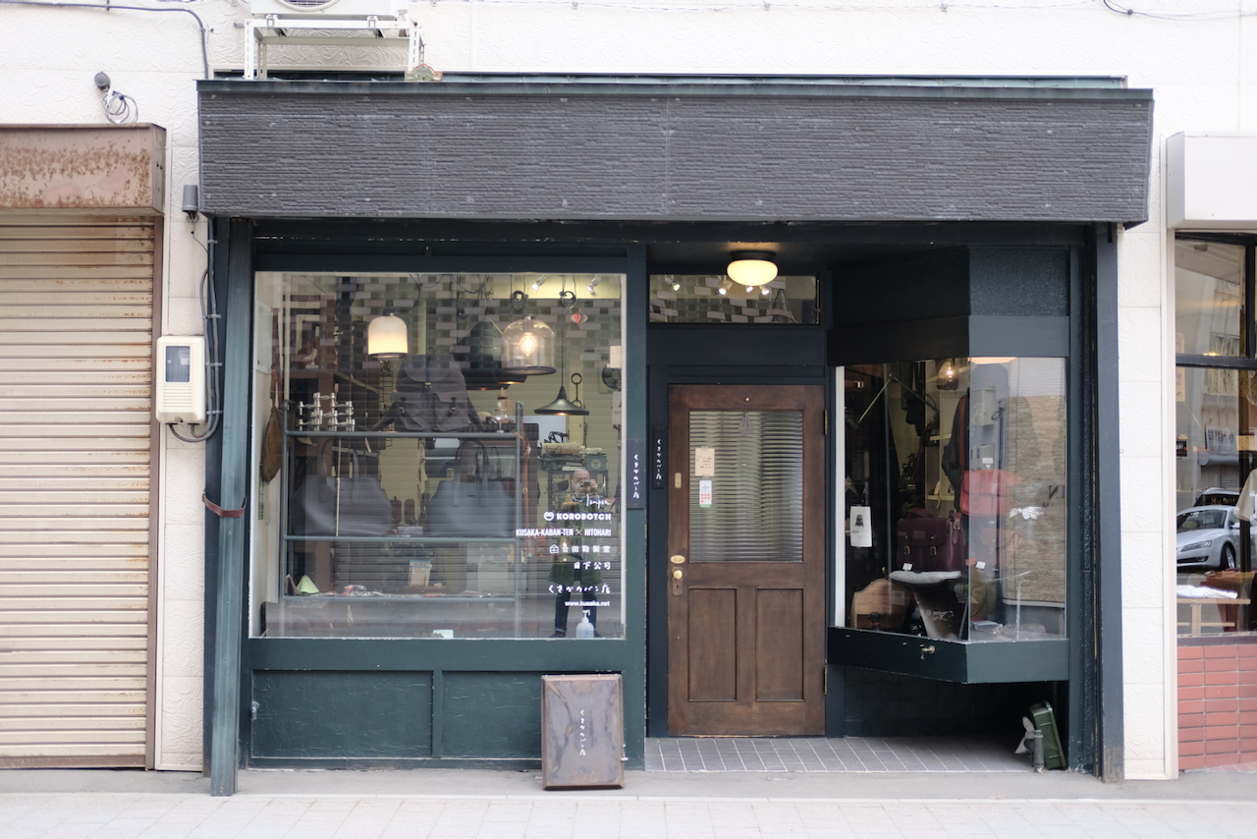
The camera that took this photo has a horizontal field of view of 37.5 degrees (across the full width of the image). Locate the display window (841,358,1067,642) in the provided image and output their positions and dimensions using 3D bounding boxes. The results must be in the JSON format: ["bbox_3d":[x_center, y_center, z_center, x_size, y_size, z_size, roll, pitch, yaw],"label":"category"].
[{"bbox_3d":[1.661,0.404,9.516,1.076,1.416,0.700,0,-2,-1],"label":"display window"}]

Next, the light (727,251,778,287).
[{"bbox_3d":[0.639,-0.769,9.523,0.265,0.170,0.265,0,-2,-1],"label":"light"}]

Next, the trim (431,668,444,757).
[{"bbox_3d":[-0.934,1.448,9.088,0.048,0.424,0.035,0,-2,-1],"label":"trim"}]

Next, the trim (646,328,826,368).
[{"bbox_3d":[0.586,-0.386,10.029,0.972,0.202,0.060,0,-2,-1],"label":"trim"}]

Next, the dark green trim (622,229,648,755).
[{"bbox_3d":[0.039,0.425,9.178,0.104,2.591,0.100,0,-2,-1],"label":"dark green trim"}]

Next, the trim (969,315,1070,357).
[{"bbox_3d":[1.951,-0.419,9.273,0.542,0.203,0.040,0,-2,-8],"label":"trim"}]

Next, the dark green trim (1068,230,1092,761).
[{"bbox_3d":[2.242,0.439,9.207,0.093,2.612,0.090,0,-2,-1],"label":"dark green trim"}]

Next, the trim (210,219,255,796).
[{"bbox_3d":[-1.889,0.381,8.855,0.115,2.765,0.100,0,-9,-1],"label":"trim"}]

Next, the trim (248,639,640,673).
[{"bbox_3d":[-0.900,1.159,9.103,1.910,0.153,0.060,0,-2,-1],"label":"trim"}]

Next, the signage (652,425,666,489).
[{"bbox_3d":[0.167,0.201,9.880,0.073,0.343,0.020,0,-2,-1],"label":"signage"}]

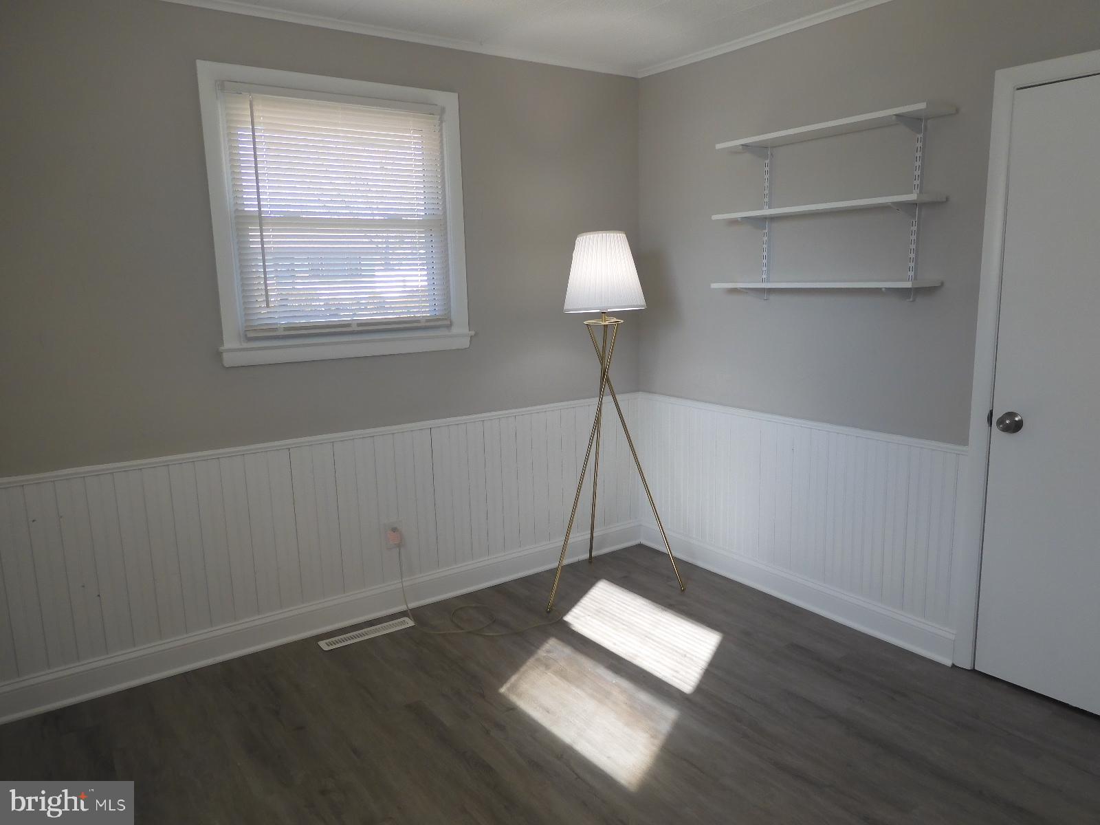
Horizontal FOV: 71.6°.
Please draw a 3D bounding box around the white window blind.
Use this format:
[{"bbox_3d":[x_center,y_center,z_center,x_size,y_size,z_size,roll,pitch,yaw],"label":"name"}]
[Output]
[{"bbox_3d":[-0.819,-0.790,3.084,0.887,0.934,0.043,-8,12,-34],"label":"white window blind"}]

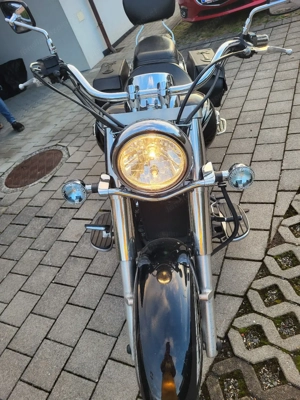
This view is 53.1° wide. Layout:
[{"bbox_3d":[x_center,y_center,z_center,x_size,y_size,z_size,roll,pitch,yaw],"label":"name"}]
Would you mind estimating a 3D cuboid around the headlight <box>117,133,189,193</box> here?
[{"bbox_3d":[0.007,-0.135,0.875,0.200,0.200,0.110,-5,40,4],"label":"headlight"}]

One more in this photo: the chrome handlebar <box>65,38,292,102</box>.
[{"bbox_3d":[0.027,-0.453,1.000,0.800,0.130,0.235,-5,40,4],"label":"chrome handlebar"}]

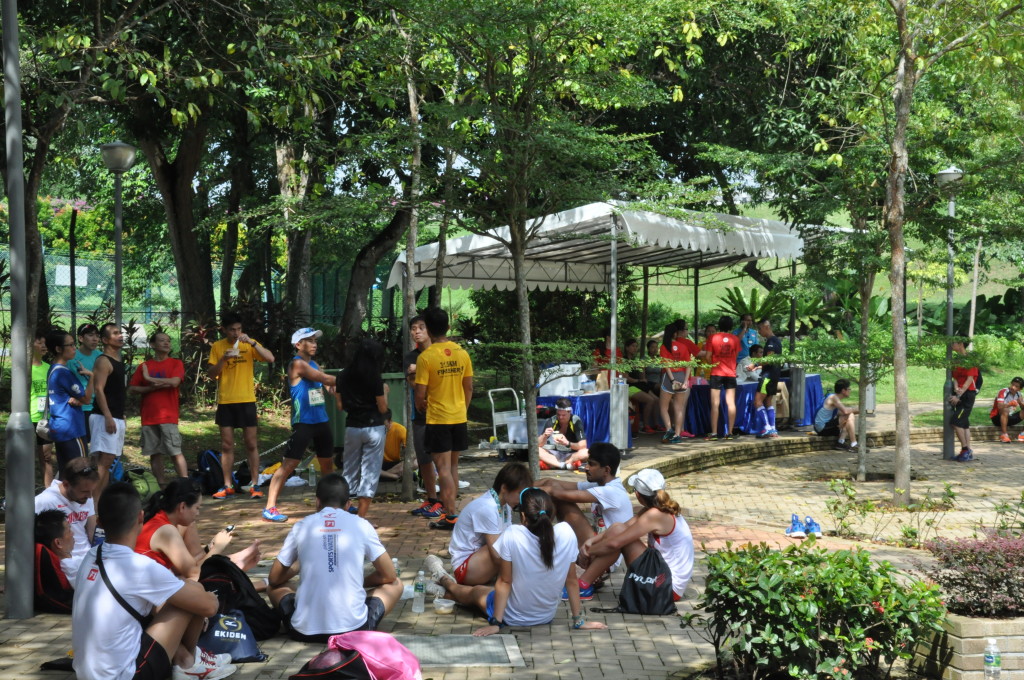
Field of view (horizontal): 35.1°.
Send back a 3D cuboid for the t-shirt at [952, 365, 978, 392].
[{"bbox_3d":[6.080,0.420,21.700,0.280,0.530,0.420,1,0,-30],"label":"t-shirt"}]

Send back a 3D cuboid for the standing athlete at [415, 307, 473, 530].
[{"bbox_3d":[-0.525,0.586,12.515,0.480,1.700,0.360,0,1,-34],"label":"standing athlete"}]

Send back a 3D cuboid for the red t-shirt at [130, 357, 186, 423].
[{"bbox_3d":[-3.460,0.490,15.800,0.540,0.660,0.300,1,0,-12],"label":"red t-shirt"}]

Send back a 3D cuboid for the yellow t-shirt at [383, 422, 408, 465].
[{"bbox_3d":[-1.330,1.145,18.000,0.340,0.480,0.460,0,0,-41],"label":"yellow t-shirt"}]

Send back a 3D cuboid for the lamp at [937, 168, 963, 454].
[{"bbox_3d":[5.870,-0.365,21.700,0.360,3.950,0.360,0,0,0],"label":"lamp"}]

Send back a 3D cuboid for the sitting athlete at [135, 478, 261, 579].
[{"bbox_3d":[-1.810,1.150,9.300,0.780,0.740,0.520,0,0,-28],"label":"sitting athlete"}]

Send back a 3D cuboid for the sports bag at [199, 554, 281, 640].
[{"bbox_3d":[-1.385,1.289,8.220,0.330,0.400,0.280,0,1,34],"label":"sports bag"}]

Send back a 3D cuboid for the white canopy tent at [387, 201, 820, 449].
[{"bbox_3d":[1.500,-0.170,23.100,3.800,3.030,6.000,1,0,33],"label":"white canopy tent"}]

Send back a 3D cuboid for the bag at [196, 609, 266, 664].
[{"bbox_3d":[-1.290,1.335,7.450,0.340,0.230,0.180,1,0,18],"label":"bag"}]

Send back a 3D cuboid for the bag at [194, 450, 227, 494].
[{"bbox_3d":[-2.990,1.335,16.300,0.340,0.460,0.260,0,0,-20],"label":"bag"}]

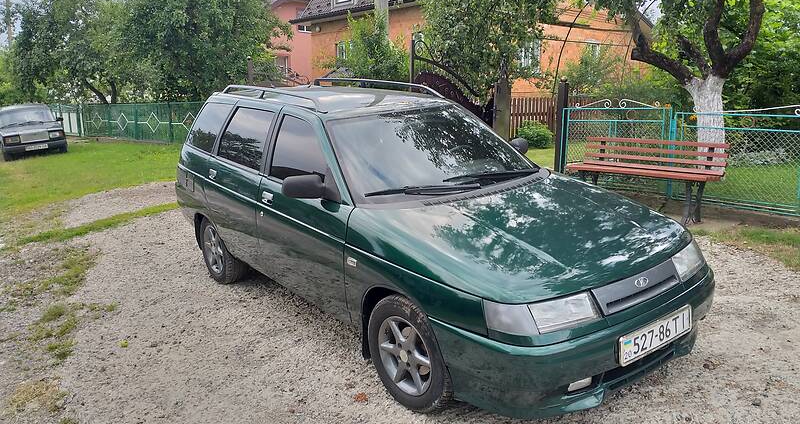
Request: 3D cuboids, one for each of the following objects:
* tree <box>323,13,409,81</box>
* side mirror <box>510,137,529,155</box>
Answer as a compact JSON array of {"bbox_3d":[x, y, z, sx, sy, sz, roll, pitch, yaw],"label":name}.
[{"bbox_3d":[-0.718,-2.652,12.500,1.800,2.821,1.700,-2,13,0],"label":"tree"},{"bbox_3d":[0.800,-0.454,4.185,0.210,0.130,0.110,-12,16,-35],"label":"side mirror"}]

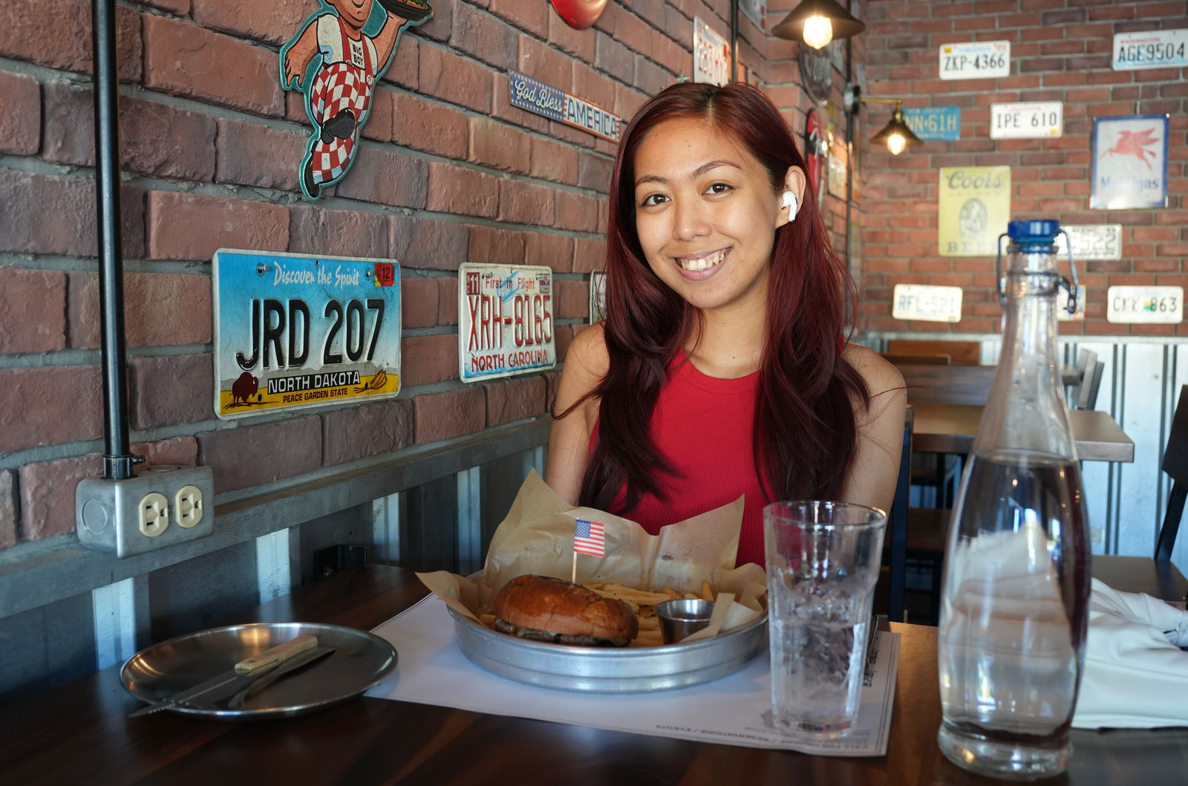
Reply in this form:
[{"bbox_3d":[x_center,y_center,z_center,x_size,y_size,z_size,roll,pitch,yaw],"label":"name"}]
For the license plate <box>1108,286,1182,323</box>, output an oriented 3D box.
[{"bbox_3d":[2.446,-0.390,4.680,0.305,0.152,0.012,2,6,19],"label":"license plate"}]

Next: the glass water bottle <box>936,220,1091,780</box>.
[{"bbox_3d":[0.265,0.060,0.657,0.095,0.332,0.095,0,5,0],"label":"glass water bottle"}]

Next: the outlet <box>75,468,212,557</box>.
[{"bbox_3d":[-0.350,0.090,0.829,0.042,0.058,0.105,2,6,22],"label":"outlet"}]

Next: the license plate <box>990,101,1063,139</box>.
[{"bbox_3d":[1.970,-1.237,4.800,0.305,0.152,0.012,2,6,19],"label":"license plate"}]

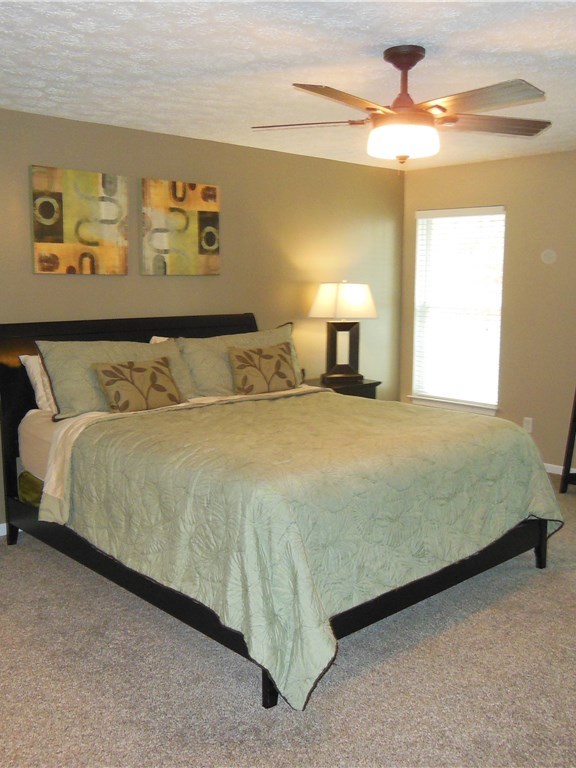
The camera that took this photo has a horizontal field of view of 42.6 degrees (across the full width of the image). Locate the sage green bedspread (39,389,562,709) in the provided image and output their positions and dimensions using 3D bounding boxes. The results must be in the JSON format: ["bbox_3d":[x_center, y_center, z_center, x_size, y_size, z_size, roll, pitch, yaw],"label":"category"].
[{"bbox_3d":[0.083,0.550,3.824,2.120,0.685,1.960,-8,11,-43],"label":"sage green bedspread"}]

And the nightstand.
[{"bbox_3d":[0.372,0.333,5.886,0.600,0.687,0.460,-8,11,-43],"label":"nightstand"}]

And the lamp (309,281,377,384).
[{"bbox_3d":[0.424,-0.408,5.797,0.410,0.808,0.400,-3,9,-23],"label":"lamp"}]

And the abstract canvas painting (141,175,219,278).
[{"bbox_3d":[-0.710,-1.044,4.985,0.630,0.617,0.040,-8,11,-43],"label":"abstract canvas painting"}]

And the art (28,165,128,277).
[{"bbox_3d":[-1.241,-0.963,4.439,0.613,0.607,0.034,-8,12,-43],"label":"art"}]

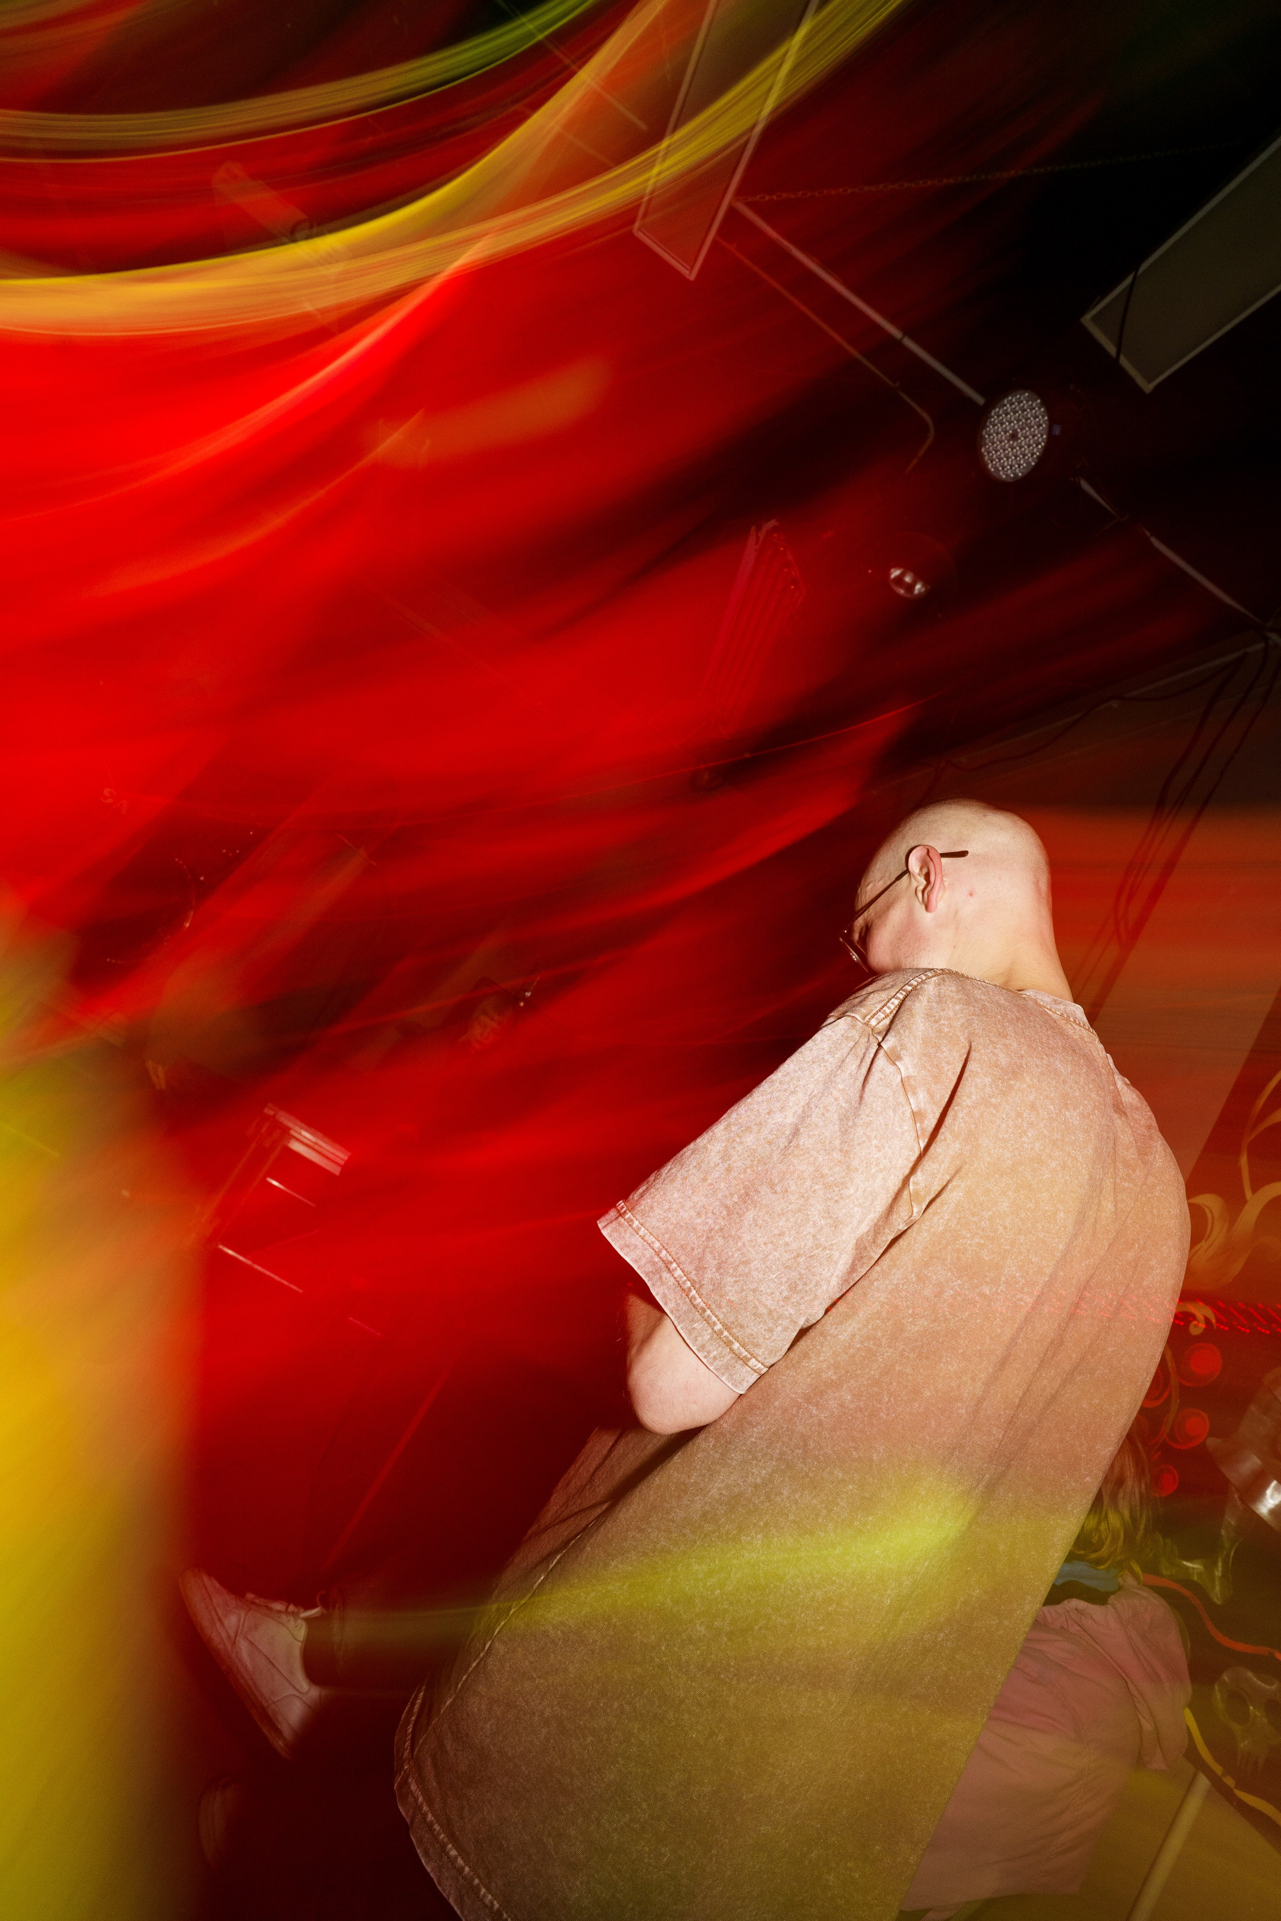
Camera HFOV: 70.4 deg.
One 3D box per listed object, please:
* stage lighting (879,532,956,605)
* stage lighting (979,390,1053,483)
[{"bbox_3d":[0.828,-1.181,2.750,0.210,0.210,0.210,29,-49,3],"label":"stage lighting"},{"bbox_3d":[0.932,-1.264,2.185,0.200,0.130,0.200,21,-55,52],"label":"stage lighting"}]

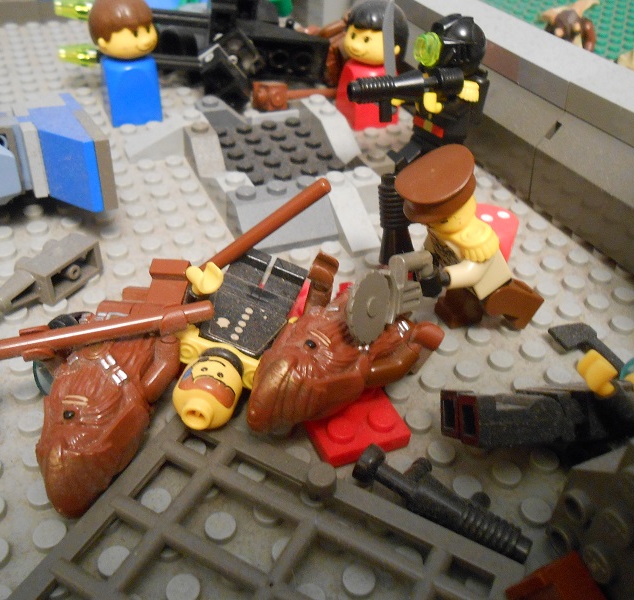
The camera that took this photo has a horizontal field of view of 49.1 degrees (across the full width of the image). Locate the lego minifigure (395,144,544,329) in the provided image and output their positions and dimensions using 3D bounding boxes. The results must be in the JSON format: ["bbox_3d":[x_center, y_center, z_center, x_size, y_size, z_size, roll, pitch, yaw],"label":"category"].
[{"bbox_3d":[0.028,-0.011,0.137,0.027,0.042,0.024,-40,52,-17],"label":"lego minifigure"}]

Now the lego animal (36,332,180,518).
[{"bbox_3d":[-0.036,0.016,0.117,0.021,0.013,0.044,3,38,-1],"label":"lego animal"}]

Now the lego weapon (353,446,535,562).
[{"bbox_3d":[0.021,0.031,0.109,0.028,0.006,0.009,25,43,25],"label":"lego weapon"}]

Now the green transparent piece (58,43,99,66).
[{"bbox_3d":[-0.083,-0.085,0.241,0.015,0.008,0.008,1,38,-4],"label":"green transparent piece"}]

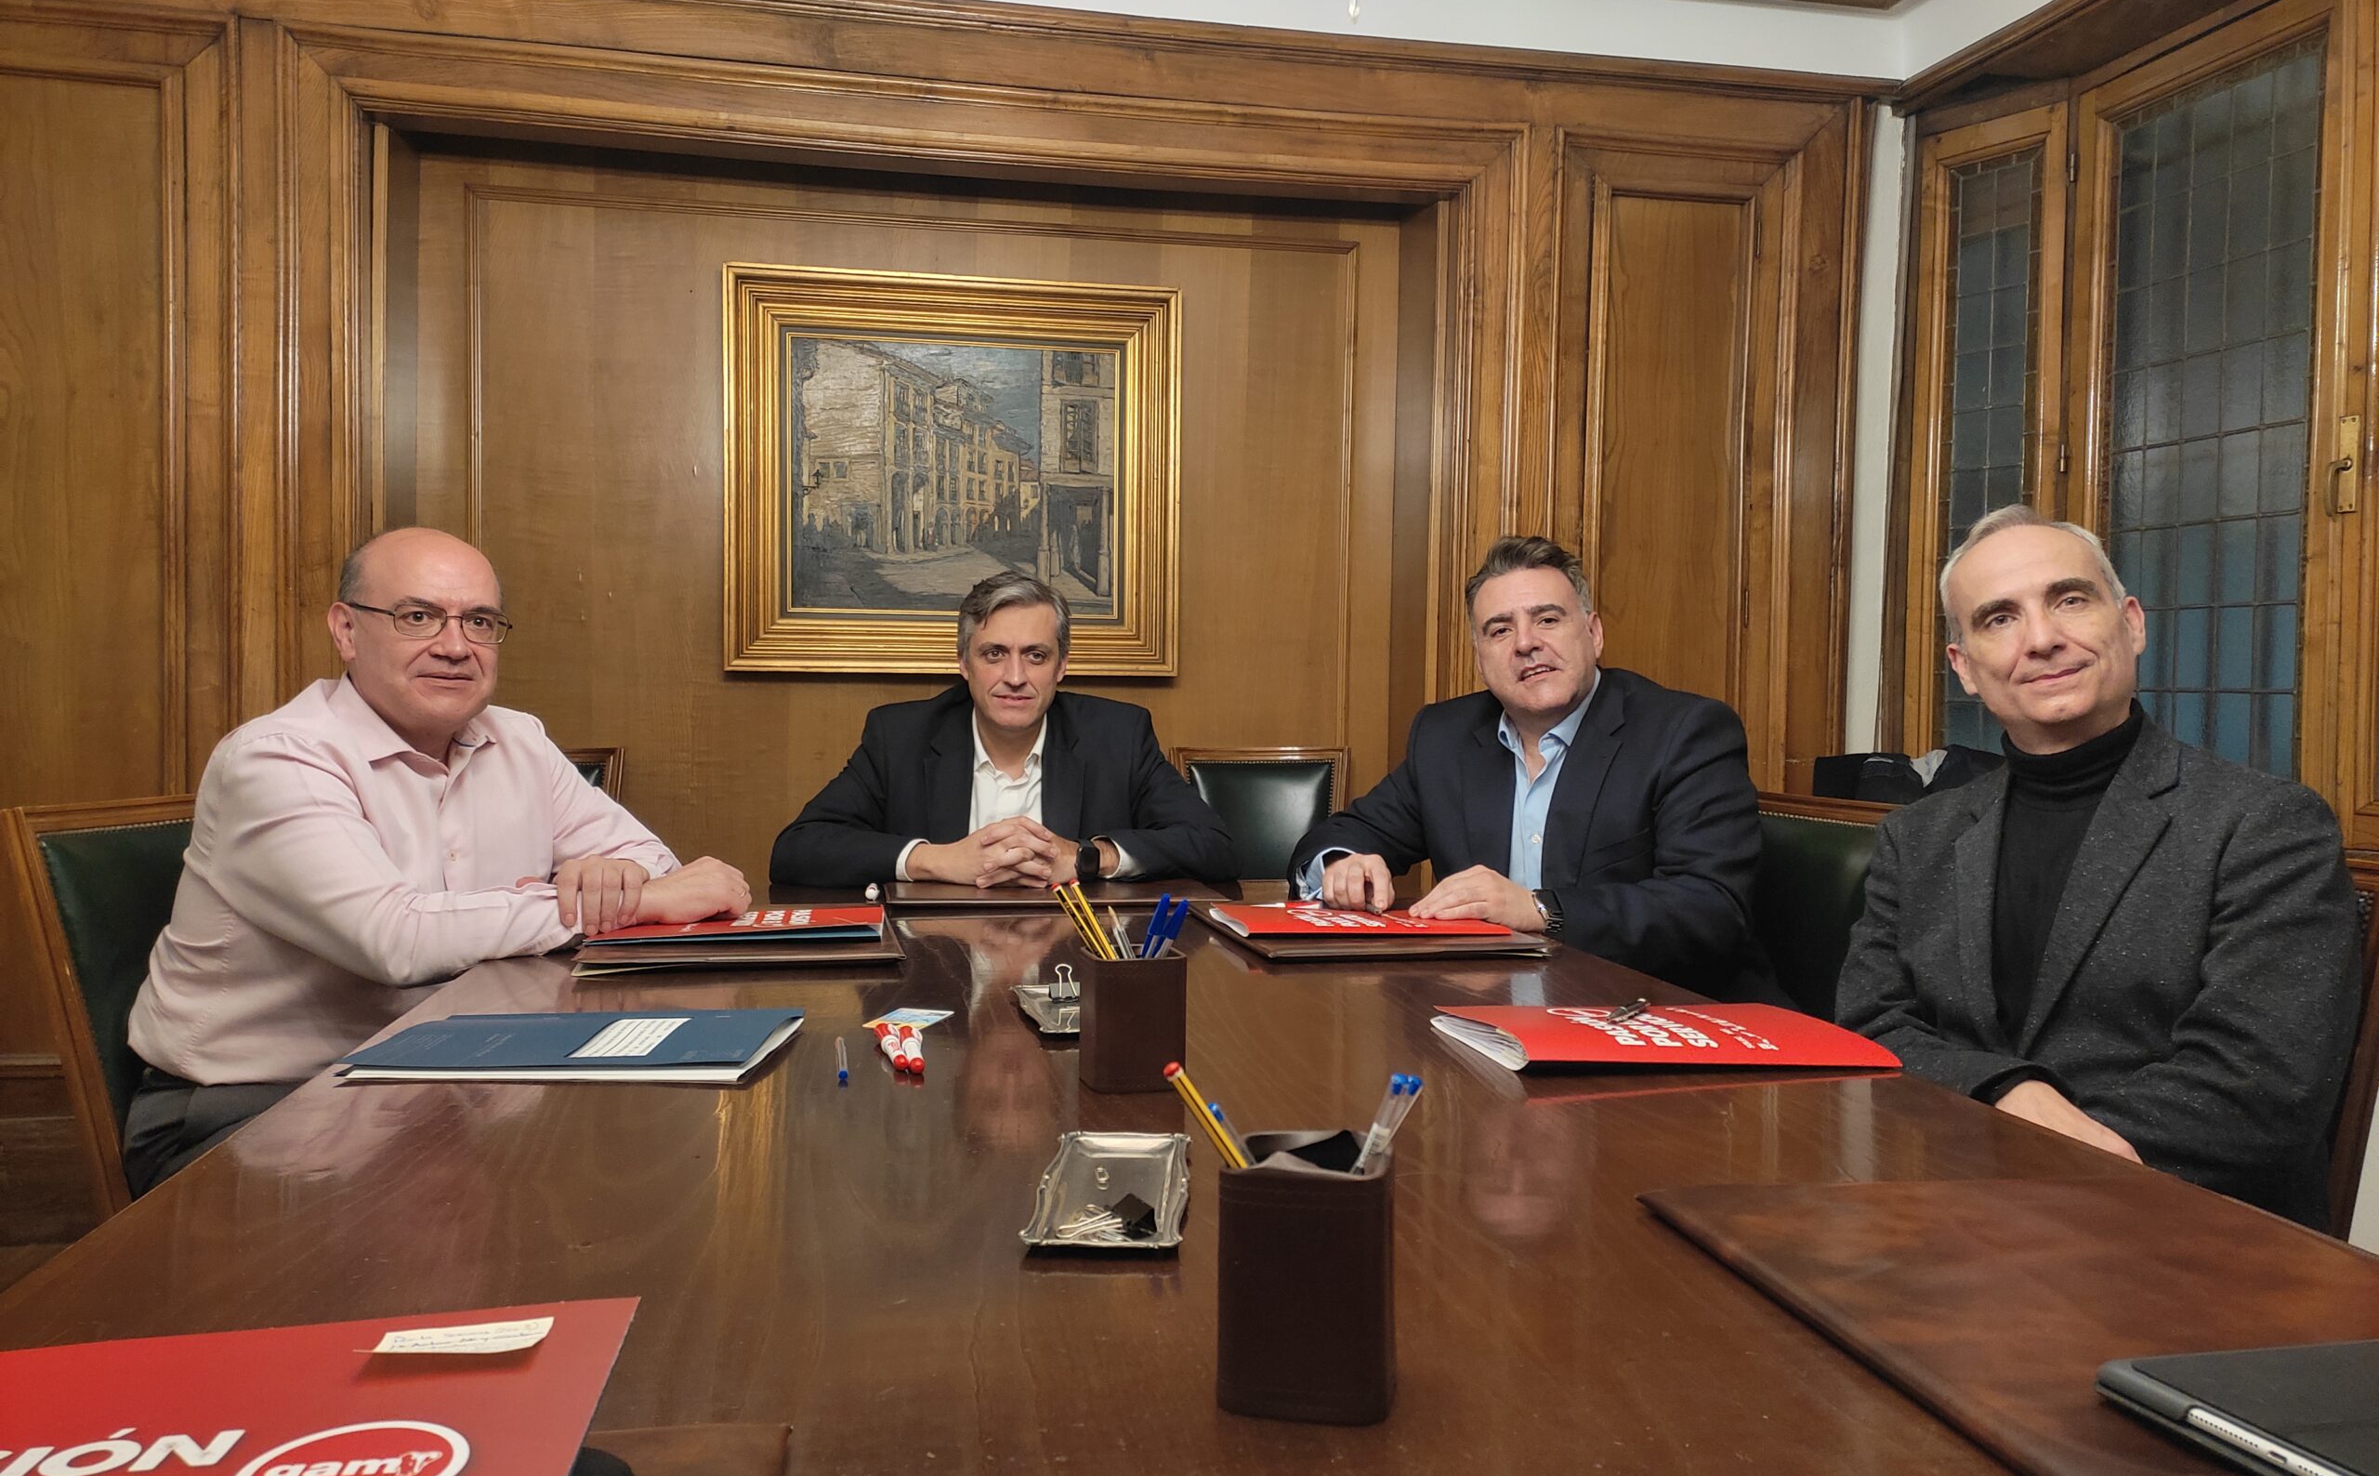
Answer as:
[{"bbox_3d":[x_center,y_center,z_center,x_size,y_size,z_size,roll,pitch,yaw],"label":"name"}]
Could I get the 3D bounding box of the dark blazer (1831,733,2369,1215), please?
[{"bbox_3d":[0.849,0.273,1.726,0.560,0.590,0.480,3,3,44],"label":"dark blazer"}]

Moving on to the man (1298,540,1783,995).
[{"bbox_3d":[0.407,0.369,2.333,0.620,1.258,0.760,3,3,42],"label":"man"}]

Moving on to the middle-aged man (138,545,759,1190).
[{"bbox_3d":[-0.783,0.377,2.009,0.740,1.223,0.600,2,2,23],"label":"middle-aged man"}]

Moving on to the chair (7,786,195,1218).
[{"bbox_3d":[-1.016,0.542,2.173,0.570,0.920,0.460,2,2,17],"label":"chair"}]

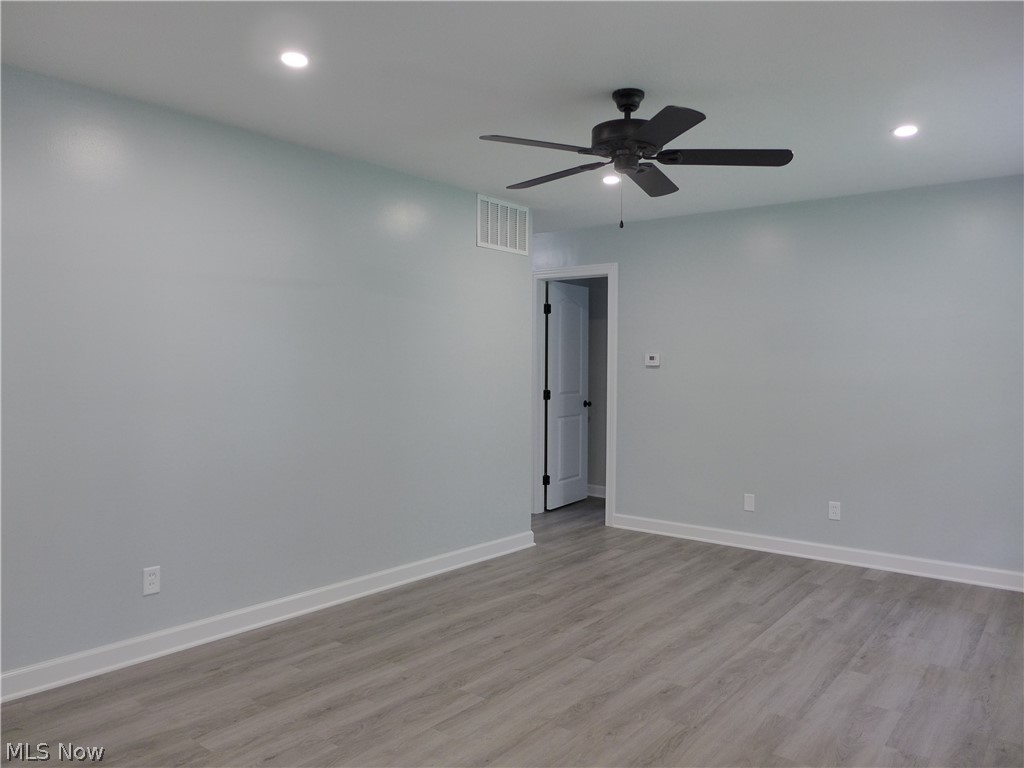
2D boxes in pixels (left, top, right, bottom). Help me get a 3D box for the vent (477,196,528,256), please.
[{"bbox_3d":[-0.054,-1.085,4.880,0.020,0.342,0.530,2,2,41],"label":"vent"}]

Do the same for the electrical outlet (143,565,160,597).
[{"bbox_3d":[-1.590,0.871,3.140,0.008,0.117,0.071,2,2,41],"label":"electrical outlet"}]

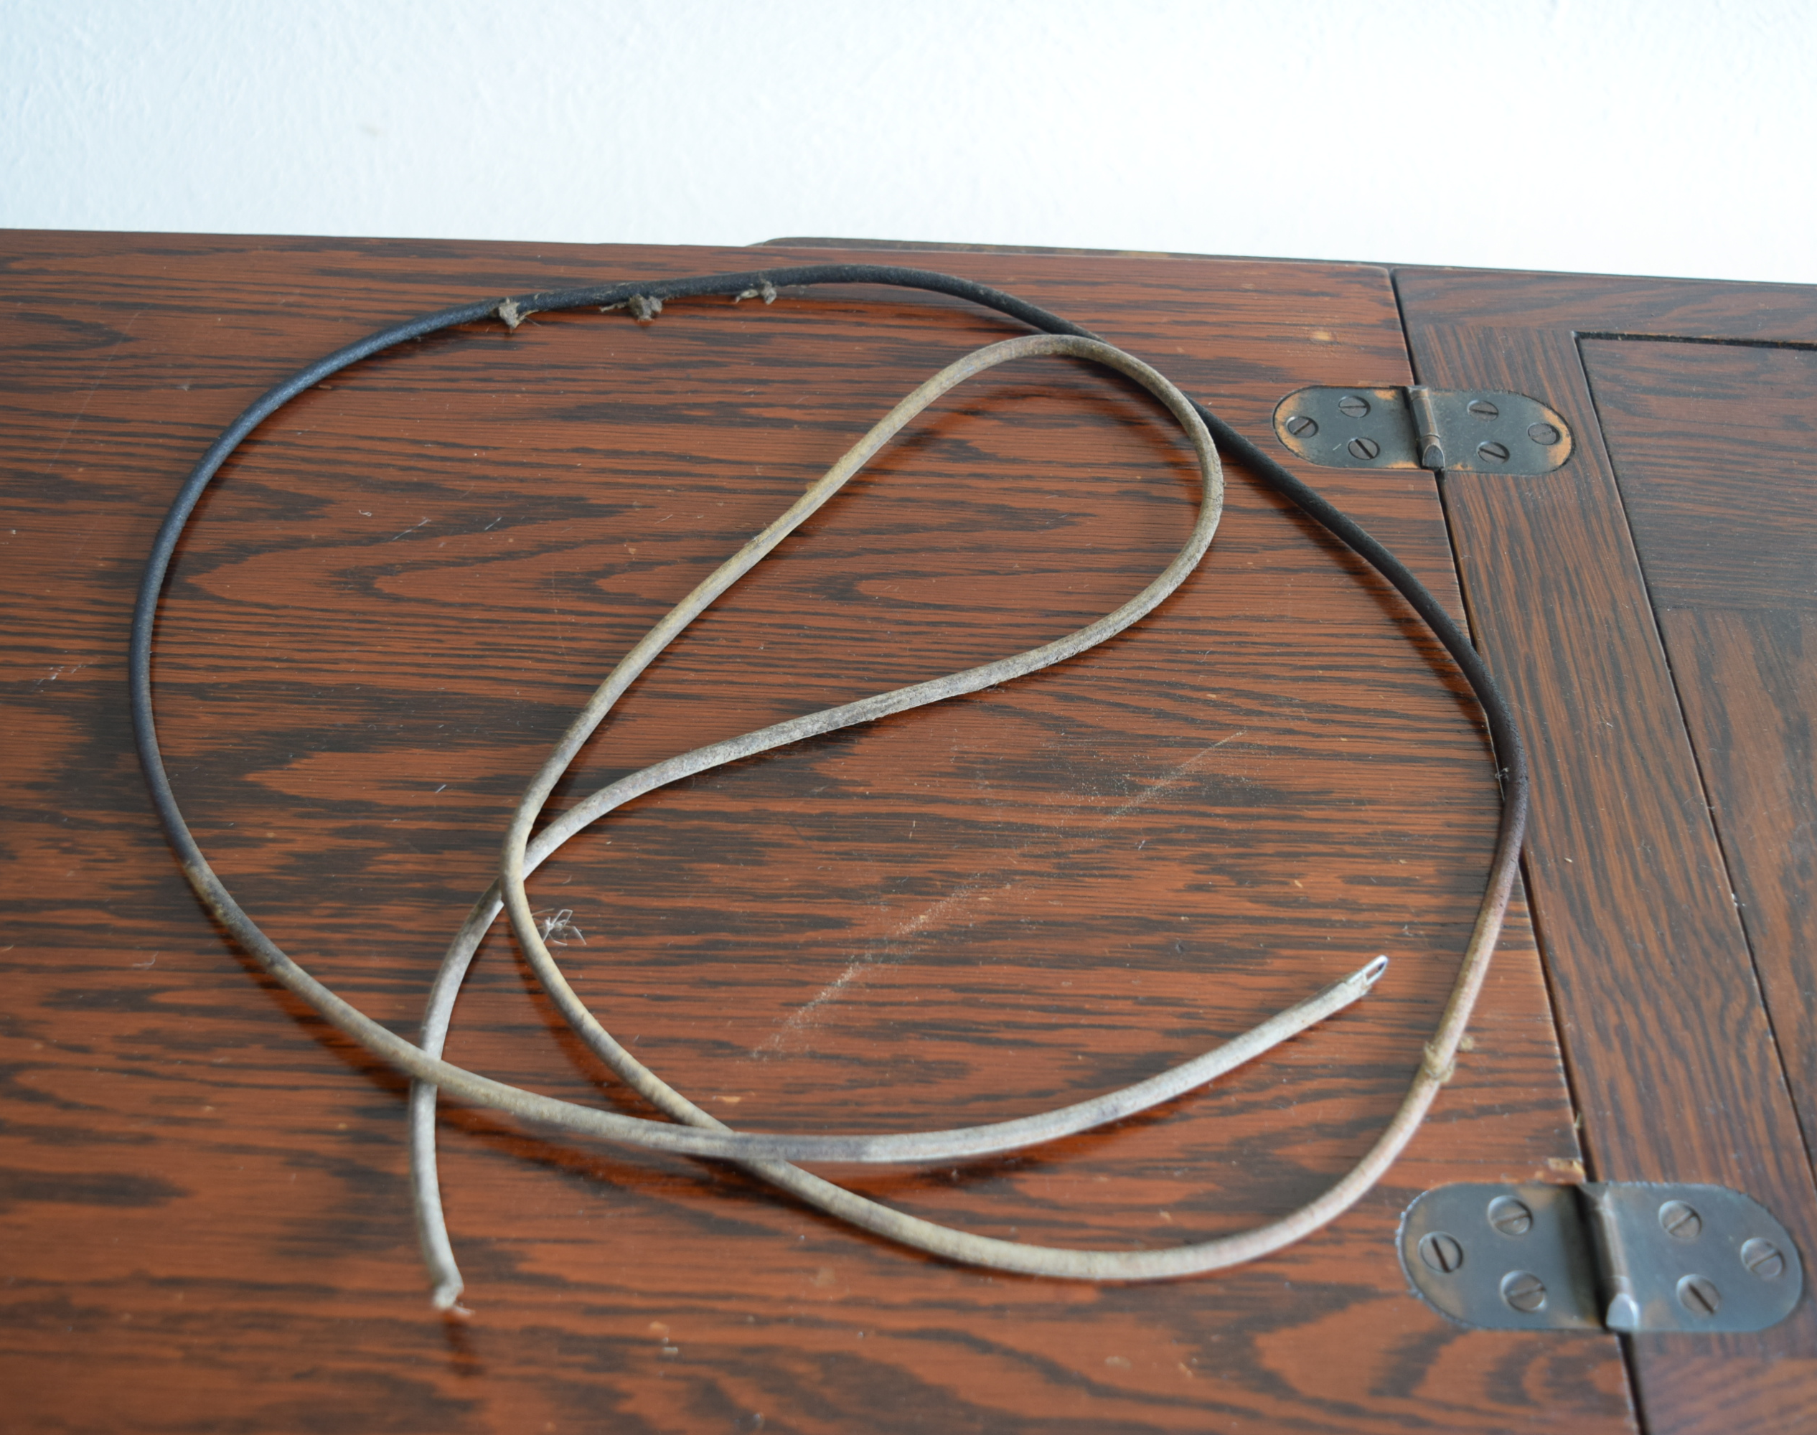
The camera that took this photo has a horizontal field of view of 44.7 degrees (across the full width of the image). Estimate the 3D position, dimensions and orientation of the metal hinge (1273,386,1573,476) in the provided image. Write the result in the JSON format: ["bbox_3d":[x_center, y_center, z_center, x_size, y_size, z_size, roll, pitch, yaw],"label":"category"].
[{"bbox_3d":[0.138,-0.078,0.591,0.082,0.006,0.031,2,52,-3],"label":"metal hinge"}]

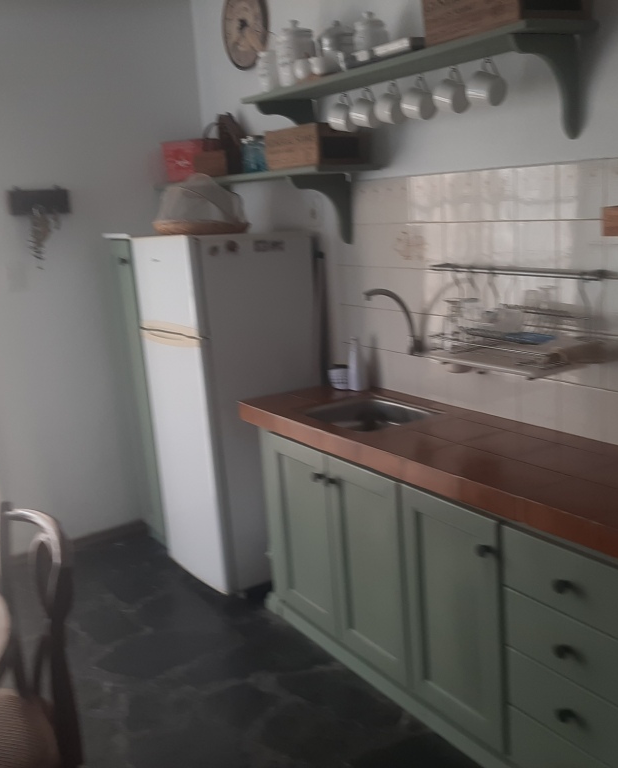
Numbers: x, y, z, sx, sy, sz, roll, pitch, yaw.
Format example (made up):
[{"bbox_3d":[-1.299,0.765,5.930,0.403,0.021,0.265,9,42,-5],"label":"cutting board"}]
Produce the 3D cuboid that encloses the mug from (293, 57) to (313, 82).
[{"bbox_3d":[-0.023,-1.074,2.624,0.070,0.077,0.075,-3,13,1],"label":"mug"}]

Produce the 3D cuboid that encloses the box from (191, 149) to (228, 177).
[{"bbox_3d":[-0.372,-0.933,3.290,0.120,0.108,0.268,-14,16,-33],"label":"box"}]

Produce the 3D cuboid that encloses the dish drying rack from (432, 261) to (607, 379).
[{"bbox_3d":[0.556,-0.206,2.308,0.225,0.274,0.637,-14,16,-33],"label":"dish drying rack"}]

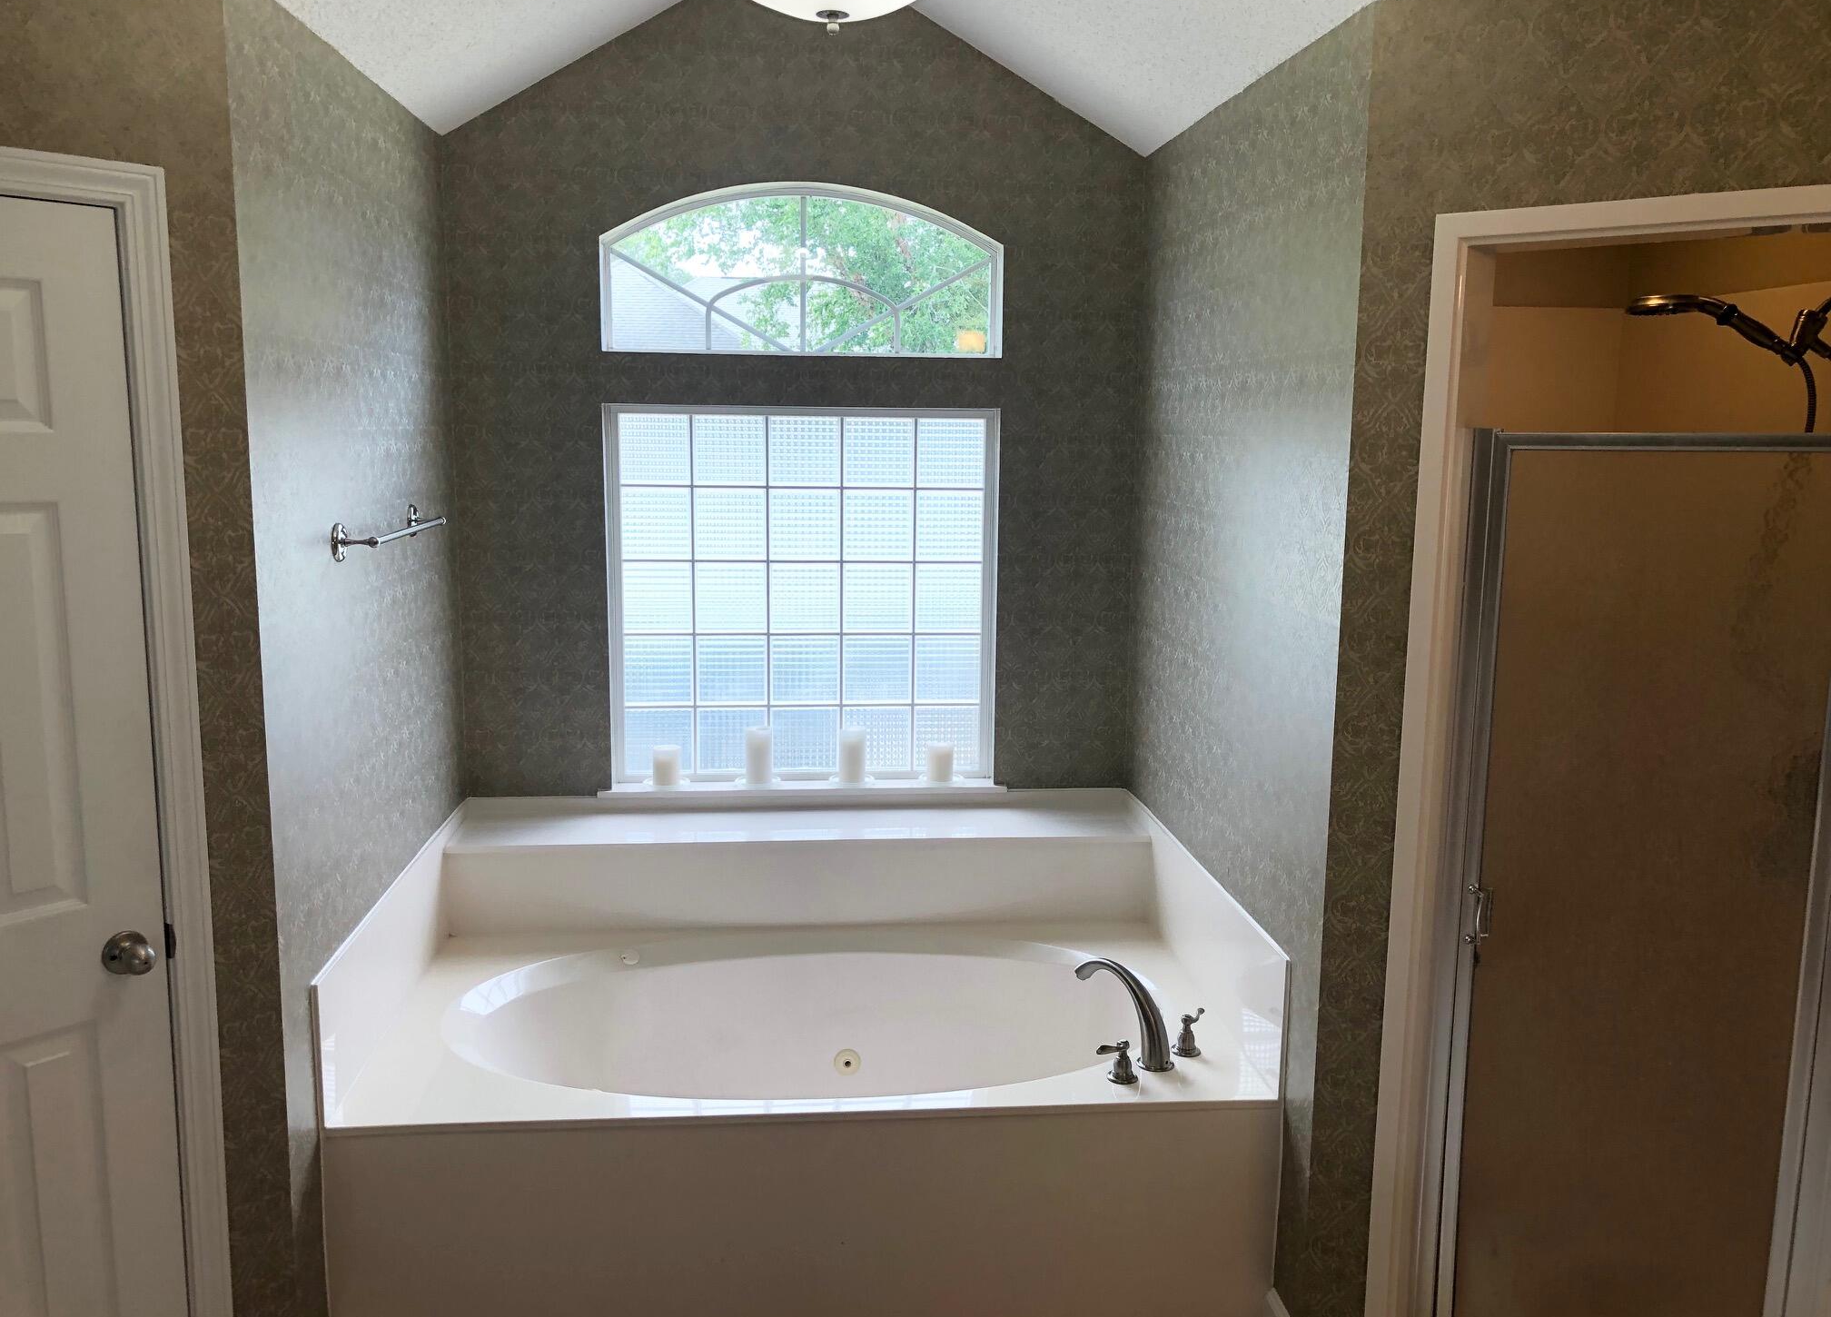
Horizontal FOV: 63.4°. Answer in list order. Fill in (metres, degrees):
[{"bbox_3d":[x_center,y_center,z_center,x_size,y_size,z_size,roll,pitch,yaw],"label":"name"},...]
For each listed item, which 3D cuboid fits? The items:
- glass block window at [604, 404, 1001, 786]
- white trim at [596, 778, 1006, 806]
[{"bbox_3d":[-0.298,-0.160,3.989,1.036,1.020,0.080,0,9,-5],"label":"glass block window"},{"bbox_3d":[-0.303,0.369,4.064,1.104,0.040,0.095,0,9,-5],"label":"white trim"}]

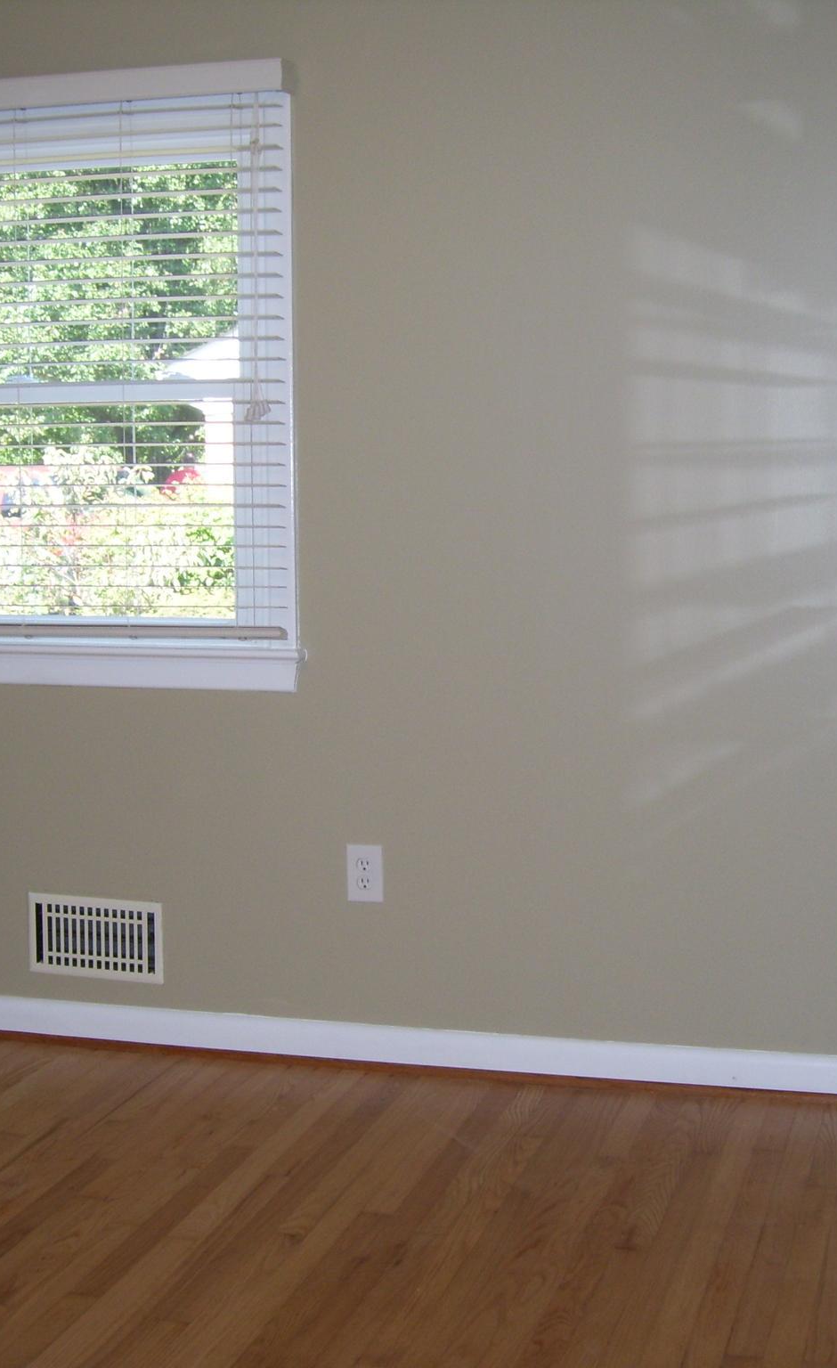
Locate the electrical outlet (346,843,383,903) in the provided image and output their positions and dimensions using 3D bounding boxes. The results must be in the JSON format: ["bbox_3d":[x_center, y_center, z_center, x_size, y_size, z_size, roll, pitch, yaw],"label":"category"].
[{"bbox_3d":[-0.113,0.402,4.003,0.079,0.125,0.009,1,6,16],"label":"electrical outlet"}]

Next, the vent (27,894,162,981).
[{"bbox_3d":[-0.718,0.566,4.197,0.327,0.183,0.012,1,6,16],"label":"vent"}]

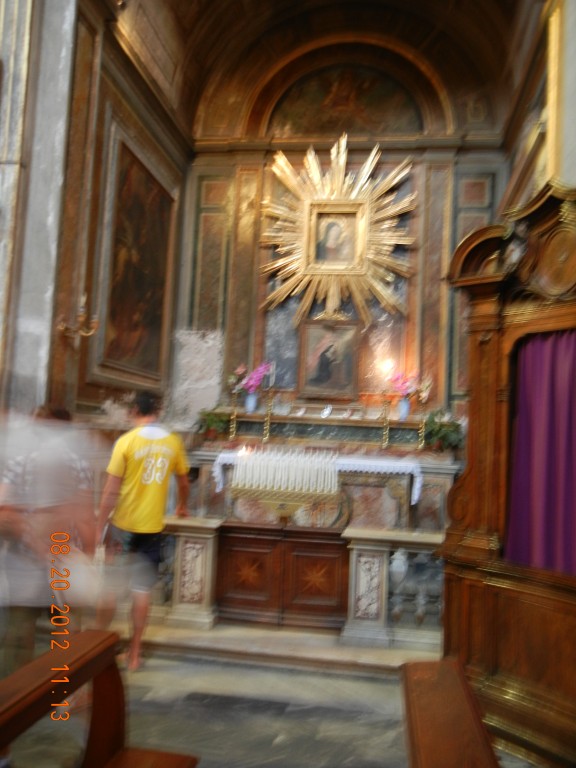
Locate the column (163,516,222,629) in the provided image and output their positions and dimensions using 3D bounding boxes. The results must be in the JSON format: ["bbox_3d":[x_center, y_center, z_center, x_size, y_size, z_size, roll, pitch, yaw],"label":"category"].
[{"bbox_3d":[-0.697,1.407,5.041,0.365,0.750,0.370,3,-4,9],"label":"column"}]

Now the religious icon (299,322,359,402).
[{"bbox_3d":[0.453,-0.251,7.386,0.660,0.860,0.080,3,-4,9],"label":"religious icon"}]

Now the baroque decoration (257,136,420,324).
[{"bbox_3d":[0.539,-1.762,7.535,1.750,2.180,0.220,3,-4,9],"label":"baroque decoration"}]

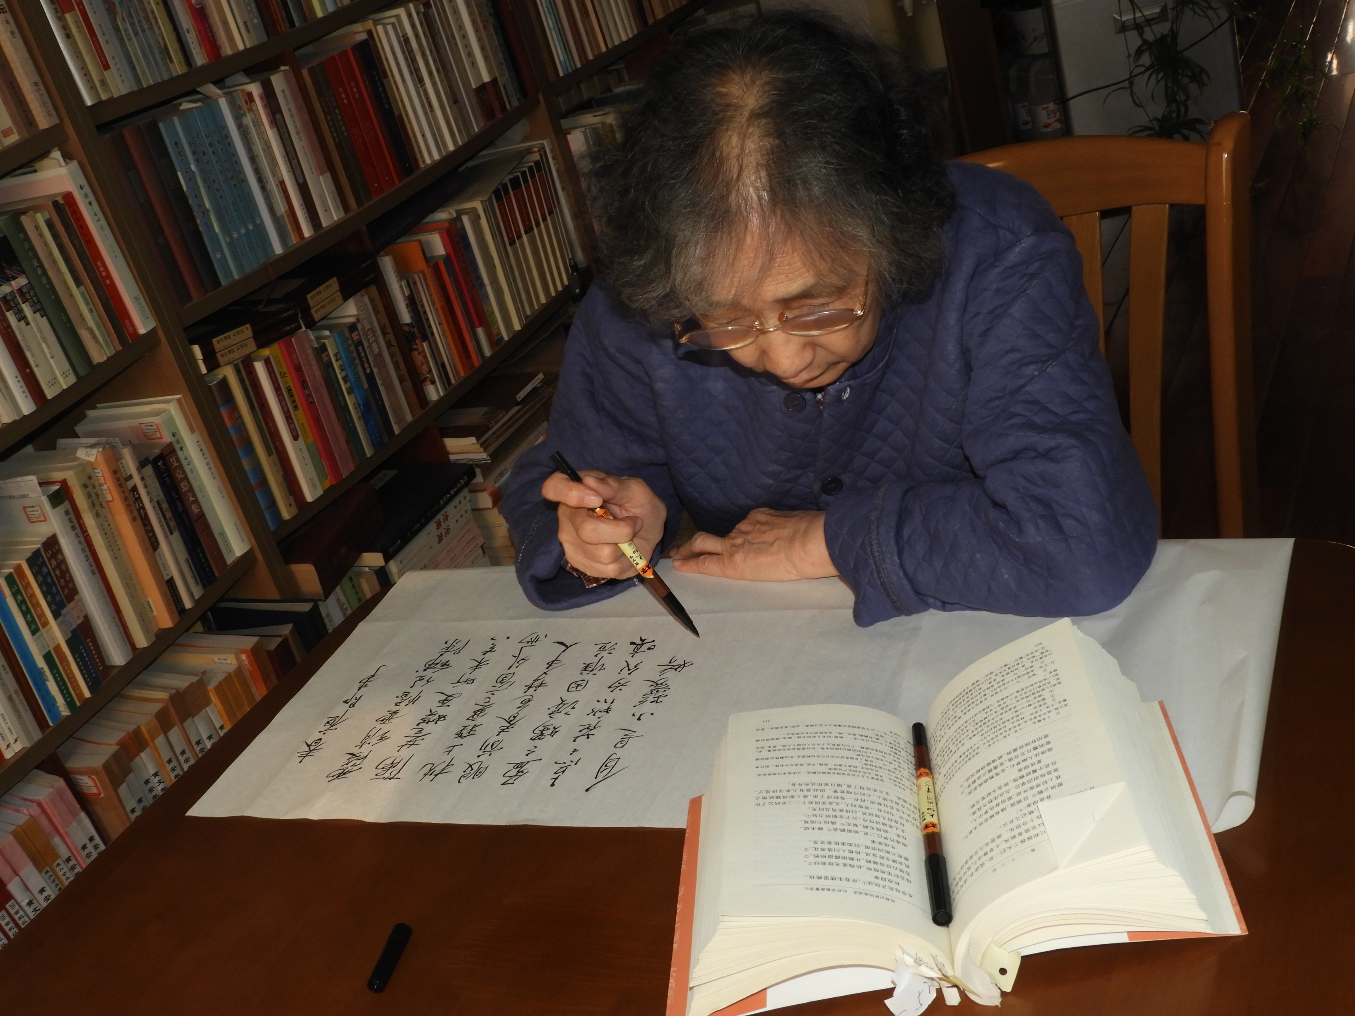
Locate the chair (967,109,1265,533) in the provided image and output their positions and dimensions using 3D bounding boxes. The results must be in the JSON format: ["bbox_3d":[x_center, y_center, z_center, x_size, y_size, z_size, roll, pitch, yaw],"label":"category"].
[{"bbox_3d":[0.313,0.216,1.417,0.460,0.950,0.530,-3,27,29],"label":"chair"}]

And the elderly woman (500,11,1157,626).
[{"bbox_3d":[0.176,0.191,1.318,0.560,1.150,0.580,-7,26,22],"label":"elderly woman"}]

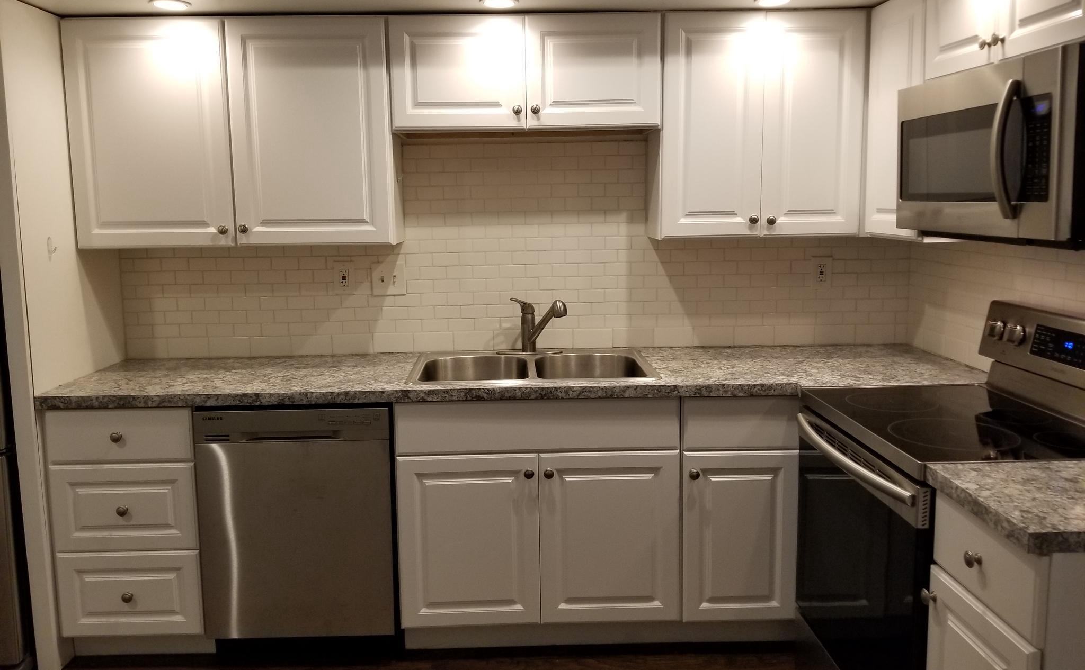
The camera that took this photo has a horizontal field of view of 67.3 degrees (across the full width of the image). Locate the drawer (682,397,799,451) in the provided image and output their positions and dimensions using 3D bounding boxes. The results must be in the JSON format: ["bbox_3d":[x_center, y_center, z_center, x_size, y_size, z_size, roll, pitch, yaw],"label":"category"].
[{"bbox_3d":[0.626,0.248,2.811,0.369,0.162,0.480,-1,6,-1],"label":"drawer"}]

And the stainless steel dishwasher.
[{"bbox_3d":[-0.786,0.569,2.876,0.608,0.757,0.591,-1,6,-1],"label":"stainless steel dishwasher"}]

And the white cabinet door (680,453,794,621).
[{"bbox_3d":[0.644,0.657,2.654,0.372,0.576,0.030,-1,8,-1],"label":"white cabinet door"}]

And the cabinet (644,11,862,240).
[{"bbox_3d":[0.750,-0.735,2.944,0.692,0.755,0.304,-1,6,-1],"label":"cabinet"}]

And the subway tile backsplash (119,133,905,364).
[{"bbox_3d":[-0.091,-0.332,3.112,3.012,0.802,0.030,-1,6,-1],"label":"subway tile backsplash"}]

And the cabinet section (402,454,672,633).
[{"bbox_3d":[-0.014,0.622,2.896,0.891,0.572,0.591,-1,6,-1],"label":"cabinet section"}]

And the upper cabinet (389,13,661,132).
[{"bbox_3d":[-0.058,-0.905,2.910,0.910,0.383,0.304,-1,6,-1],"label":"upper cabinet"}]

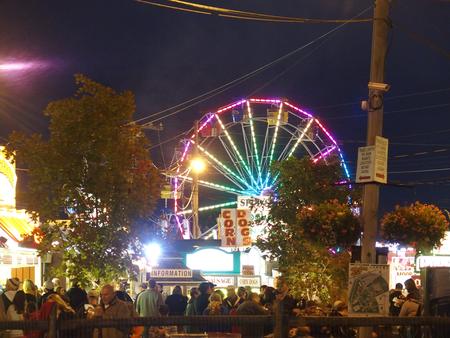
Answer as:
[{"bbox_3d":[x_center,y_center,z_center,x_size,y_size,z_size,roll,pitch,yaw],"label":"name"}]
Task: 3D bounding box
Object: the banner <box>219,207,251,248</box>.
[{"bbox_3d":[0.345,2.026,74.000,1.069,1.293,0.200,0,-3,0],"label":"banner"}]

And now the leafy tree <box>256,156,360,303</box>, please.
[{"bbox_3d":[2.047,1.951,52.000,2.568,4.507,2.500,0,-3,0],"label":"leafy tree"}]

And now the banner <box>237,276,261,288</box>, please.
[{"bbox_3d":[0.816,3.852,73.000,0.782,0.391,0.100,0,-3,0],"label":"banner"}]

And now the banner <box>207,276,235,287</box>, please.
[{"bbox_3d":[-0.162,3.835,73.000,0.969,0.357,0.100,0,-3,0],"label":"banner"}]

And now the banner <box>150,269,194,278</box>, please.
[{"bbox_3d":[-1.638,3.206,66.000,1.276,0.292,0.080,0,-3,0],"label":"banner"}]

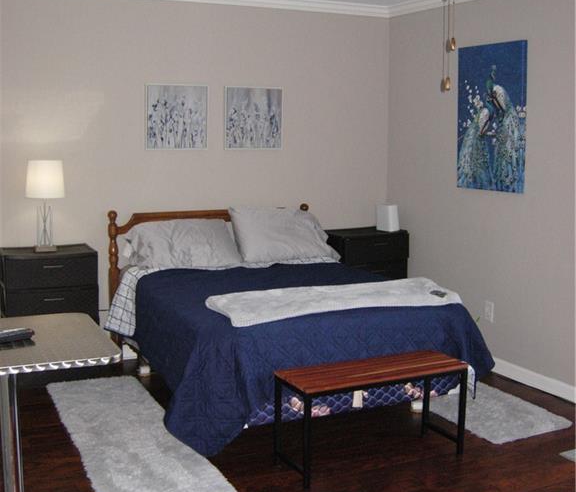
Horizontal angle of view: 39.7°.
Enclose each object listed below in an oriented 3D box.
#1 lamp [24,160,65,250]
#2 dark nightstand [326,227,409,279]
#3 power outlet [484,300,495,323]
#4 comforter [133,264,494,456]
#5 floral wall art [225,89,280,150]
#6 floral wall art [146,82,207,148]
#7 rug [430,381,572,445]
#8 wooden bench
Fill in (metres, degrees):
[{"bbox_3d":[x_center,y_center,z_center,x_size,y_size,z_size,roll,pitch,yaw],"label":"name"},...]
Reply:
[{"bbox_3d":[-1.433,-0.235,4.722,0.226,0.537,0.229,-4,9,-26],"label":"lamp"},{"bbox_3d":[0.538,0.302,5.788,0.543,0.817,0.398,-4,9,-26],"label":"dark nightstand"},{"bbox_3d":[1.286,0.426,5.115,0.012,0.120,0.074,-4,9,-26],"label":"power outlet"},{"bbox_3d":[0.023,0.521,4.567,1.691,0.589,1.568,-4,9,-26],"label":"comforter"},{"bbox_3d":[-0.234,-0.878,5.514,0.433,0.428,0.031,-4,9,-26],"label":"floral wall art"},{"bbox_3d":[-0.727,-0.845,5.266,0.433,0.428,0.031,-4,9,-26],"label":"floral wall art"},{"bbox_3d":[0.853,0.835,4.815,0.554,0.028,1.844,-4,9,-26],"label":"rug"},{"bbox_3d":[0.393,0.784,3.683,0.880,0.450,0.306,-4,9,-26],"label":"wooden bench"}]

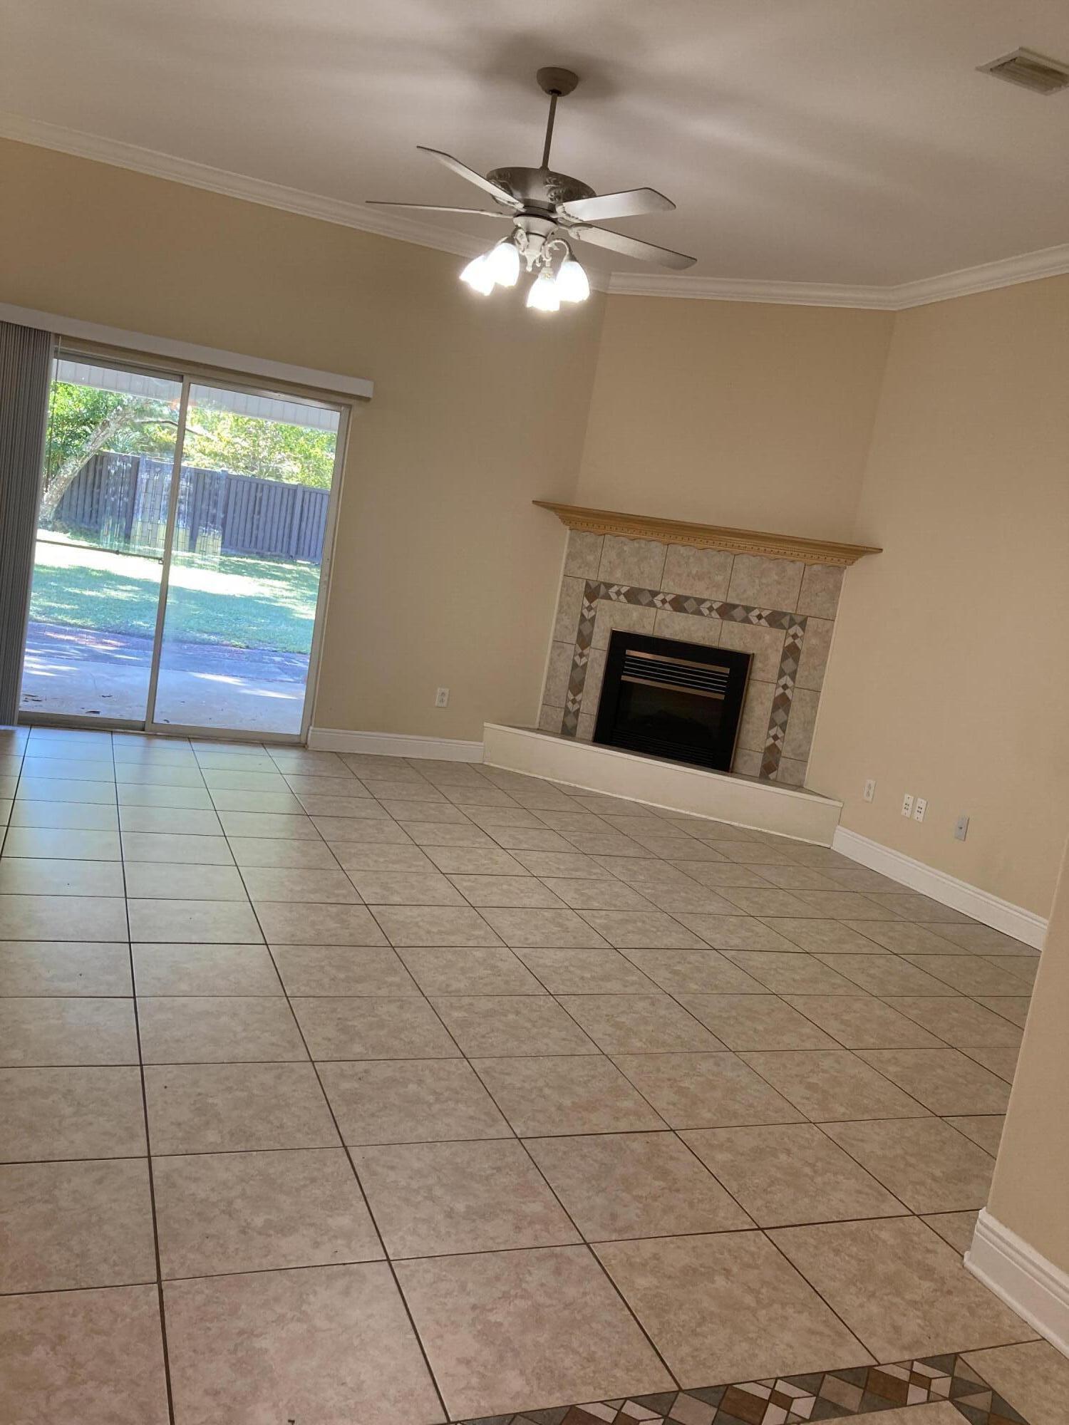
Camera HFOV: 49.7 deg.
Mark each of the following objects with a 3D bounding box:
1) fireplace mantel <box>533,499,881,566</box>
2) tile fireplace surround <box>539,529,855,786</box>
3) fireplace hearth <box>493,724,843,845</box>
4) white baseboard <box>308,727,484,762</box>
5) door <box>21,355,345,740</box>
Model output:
[{"bbox_3d":[0.969,-1.030,6.748,2.101,0.135,0.200,12,8,23],"label":"fireplace mantel"},{"bbox_3d":[0.900,-0.360,6.951,1.730,1.290,0.060,12,8,23],"label":"tile fireplace surround"},{"bbox_3d":[0.729,0.403,6.918,2.220,0.250,0.270,12,8,24],"label":"fireplace hearth"},{"bbox_3d":[-0.840,0.204,7.097,1.100,0.125,0.020,6,8,-22],"label":"white baseboard"},{"bbox_3d":[-2.031,-0.860,6.501,1.720,2.010,0.100,6,8,-22],"label":"door"}]

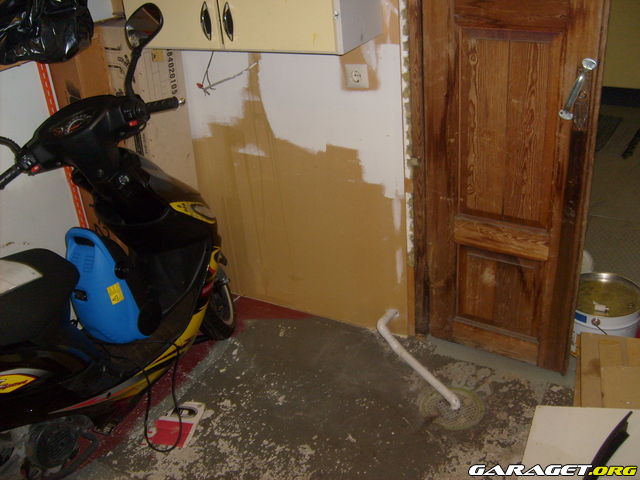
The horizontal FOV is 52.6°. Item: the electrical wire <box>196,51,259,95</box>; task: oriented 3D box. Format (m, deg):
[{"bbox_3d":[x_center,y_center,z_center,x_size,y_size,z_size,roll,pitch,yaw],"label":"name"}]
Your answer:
[{"bbox_3d":[-0.350,-0.625,2.419,0.275,0.165,0.060,10,32,27],"label":"electrical wire"}]

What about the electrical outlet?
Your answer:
[{"bbox_3d":[0.127,-0.552,2.184,0.081,0.081,0.022,10,32,27],"label":"electrical outlet"}]

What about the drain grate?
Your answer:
[{"bbox_3d":[0.458,0.578,2.237,0.214,0.020,0.214,-4,28,2],"label":"drain grate"}]

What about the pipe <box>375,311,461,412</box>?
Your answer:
[{"bbox_3d":[0.353,0.438,2.398,0.105,0.119,0.507,-14,29,-16],"label":"pipe"}]

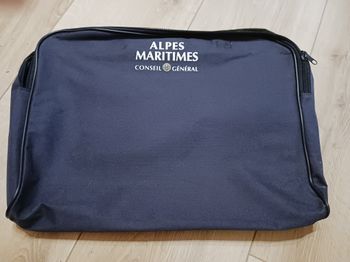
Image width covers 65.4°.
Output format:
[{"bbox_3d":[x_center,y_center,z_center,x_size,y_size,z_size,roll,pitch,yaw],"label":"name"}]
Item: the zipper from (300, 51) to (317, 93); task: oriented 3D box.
[{"bbox_3d":[0.198,-0.089,0.407,0.020,0.013,0.067,14,68,-16],"label":"zipper"}]

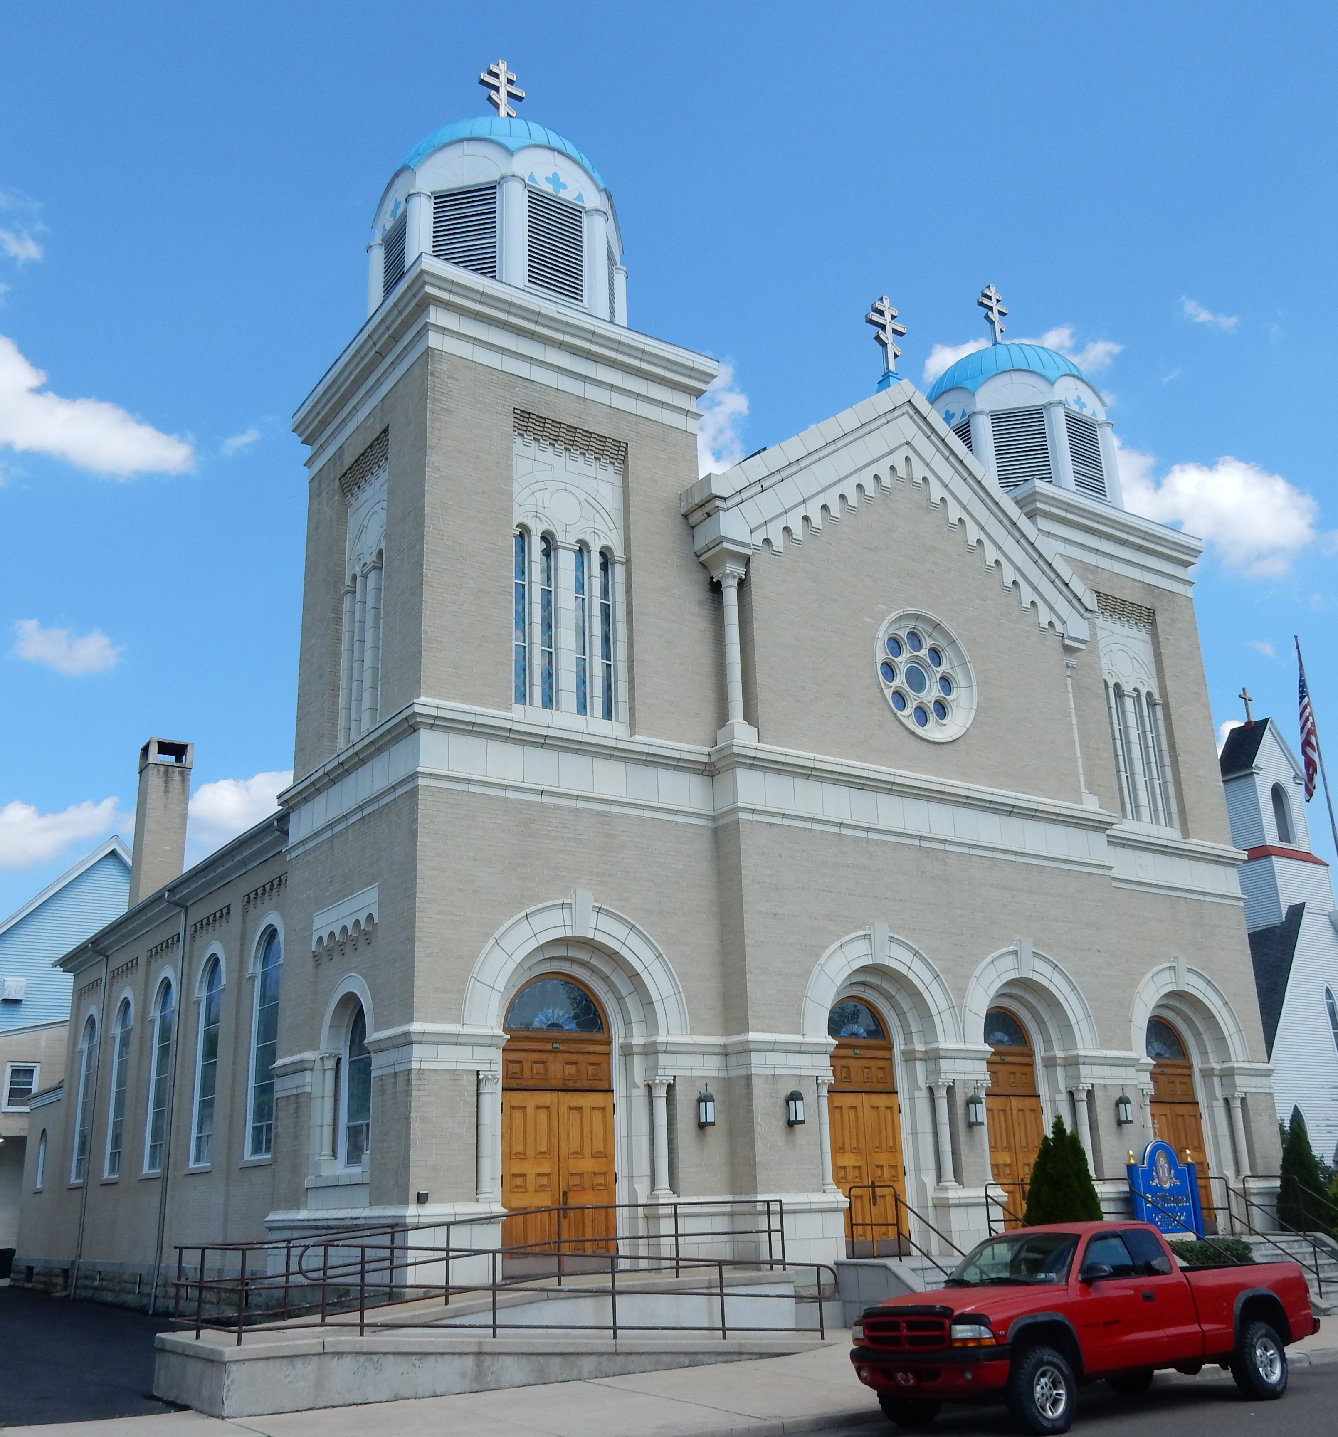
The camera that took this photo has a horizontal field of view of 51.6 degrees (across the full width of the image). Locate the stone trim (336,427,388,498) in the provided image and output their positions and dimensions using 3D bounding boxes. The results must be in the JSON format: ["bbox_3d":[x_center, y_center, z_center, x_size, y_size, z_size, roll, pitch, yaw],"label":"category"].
[{"bbox_3d":[-5.235,-4.400,24.107,0.200,0.507,2.243,11,-22,-33],"label":"stone trim"}]

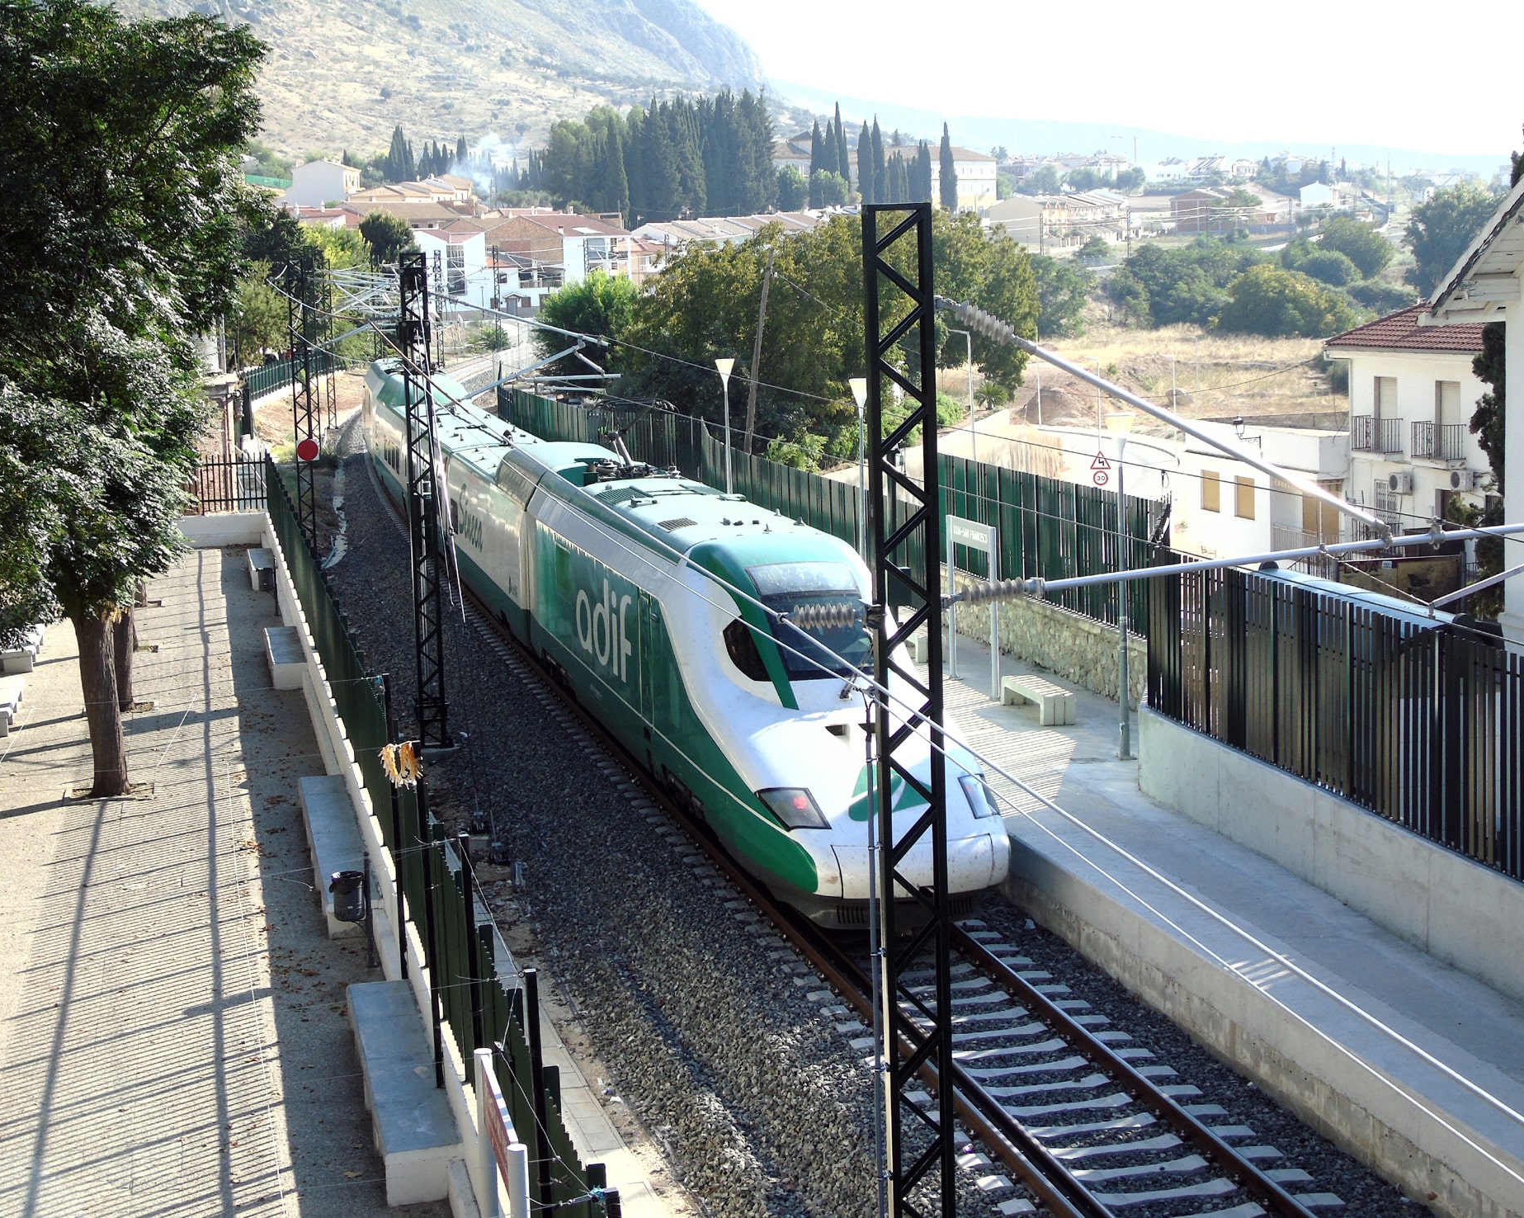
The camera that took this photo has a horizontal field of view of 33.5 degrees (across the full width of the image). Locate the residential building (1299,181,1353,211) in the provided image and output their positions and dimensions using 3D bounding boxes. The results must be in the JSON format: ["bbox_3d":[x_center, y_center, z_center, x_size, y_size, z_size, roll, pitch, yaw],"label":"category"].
[{"bbox_3d":[138.600,-101.200,624.000,11.000,7.800,9.500,-8,9,-40],"label":"residential building"}]

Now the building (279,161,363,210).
[{"bbox_3d":[-75.700,-72.900,435.000,11.000,8.200,10.000,0,7,14],"label":"building"}]

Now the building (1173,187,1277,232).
[{"bbox_3d":[92.100,-79.500,506.000,14.500,9.000,15.500,2,8,28],"label":"building"}]

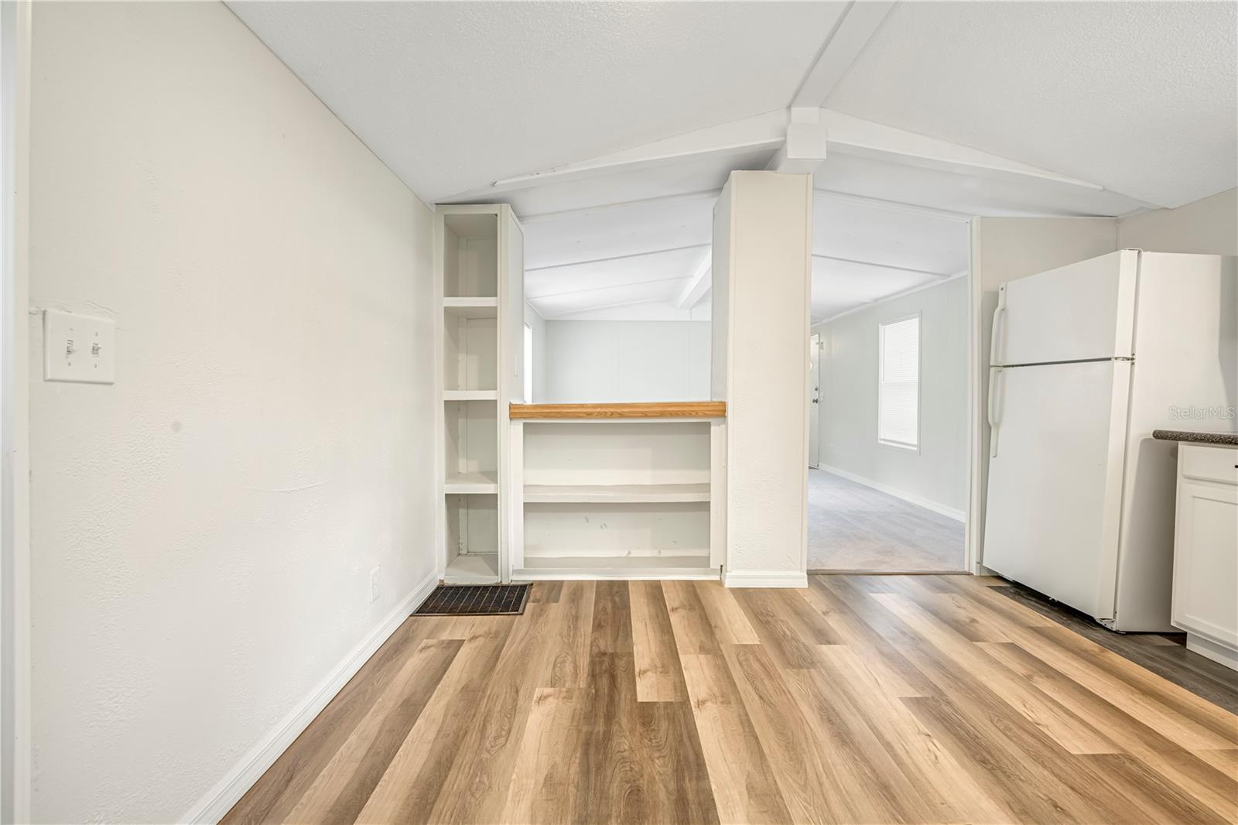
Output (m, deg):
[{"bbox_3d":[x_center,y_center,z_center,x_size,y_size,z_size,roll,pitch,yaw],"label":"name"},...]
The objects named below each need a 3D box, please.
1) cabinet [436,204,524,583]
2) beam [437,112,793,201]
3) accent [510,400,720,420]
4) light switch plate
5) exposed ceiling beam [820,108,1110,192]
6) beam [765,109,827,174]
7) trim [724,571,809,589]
[{"bbox_3d":[-0.806,-0.093,2.842,0.427,2.067,0.432,0,2,-1],"label":"cabinet"},{"bbox_3d":[-0.022,-1.286,2.502,1.815,0.154,0.090,-12,2,0],"label":"beam"},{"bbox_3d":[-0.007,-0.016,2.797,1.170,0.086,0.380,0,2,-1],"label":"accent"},{"bbox_3d":[-0.995,-0.117,0.895,0.008,0.122,0.118,0,2,-1],"label":"light switch plate"},{"bbox_3d":[1.765,-1.318,2.519,1.539,0.153,0.090,12,2,-1],"label":"exposed ceiling beam"},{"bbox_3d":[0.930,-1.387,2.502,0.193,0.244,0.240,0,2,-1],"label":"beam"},{"bbox_3d":[0.800,0.906,2.622,0.453,0.089,0.018,0,2,-1],"label":"trim"}]

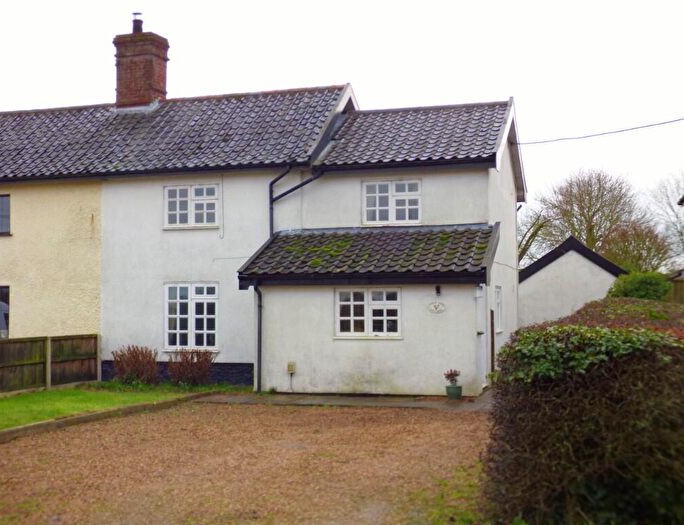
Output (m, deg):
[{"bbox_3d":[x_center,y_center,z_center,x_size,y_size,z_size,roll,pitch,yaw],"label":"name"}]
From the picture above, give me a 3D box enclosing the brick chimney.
[{"bbox_3d":[-4.973,-4.942,24.000,1.100,2.250,0.880,-1,-3,18],"label":"brick chimney"}]

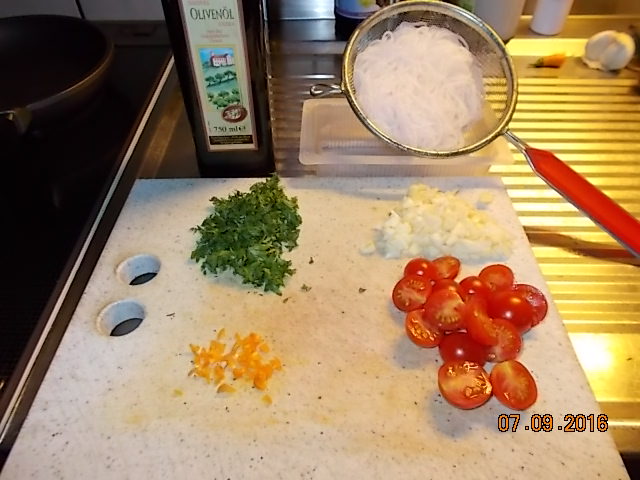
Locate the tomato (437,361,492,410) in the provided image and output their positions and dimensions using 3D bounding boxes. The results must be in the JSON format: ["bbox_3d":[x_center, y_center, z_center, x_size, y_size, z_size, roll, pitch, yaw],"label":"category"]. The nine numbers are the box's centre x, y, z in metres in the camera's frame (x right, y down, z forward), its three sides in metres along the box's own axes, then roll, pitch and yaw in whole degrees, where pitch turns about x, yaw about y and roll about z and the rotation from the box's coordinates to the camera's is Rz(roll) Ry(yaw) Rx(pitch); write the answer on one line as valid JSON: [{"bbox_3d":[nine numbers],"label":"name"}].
[{"bbox_3d":[0.083,0.084,0.274,0.031,0.017,0.028,-1,60,1],"label":"tomato"}]

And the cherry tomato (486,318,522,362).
[{"bbox_3d":[0.112,0.061,0.294,0.026,0.015,0.027,10,68,-10],"label":"cherry tomato"}]

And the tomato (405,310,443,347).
[{"bbox_3d":[0.067,0.055,0.303,0.026,0.015,0.026,-8,59,8],"label":"tomato"}]

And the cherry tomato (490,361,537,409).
[{"bbox_3d":[0.110,0.083,0.273,0.026,0.017,0.029,0,50,0],"label":"cherry tomato"}]

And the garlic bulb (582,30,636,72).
[{"bbox_3d":[0.362,-0.236,0.602,0.054,0.047,0.052,0,45,0],"label":"garlic bulb"}]

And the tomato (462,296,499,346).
[{"bbox_3d":[0.099,0.050,0.296,0.018,0.020,0.028,-10,45,-9],"label":"tomato"}]

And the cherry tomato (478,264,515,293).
[{"bbox_3d":[0.121,0.028,0.327,0.025,0.017,0.025,0,53,0],"label":"cherry tomato"}]

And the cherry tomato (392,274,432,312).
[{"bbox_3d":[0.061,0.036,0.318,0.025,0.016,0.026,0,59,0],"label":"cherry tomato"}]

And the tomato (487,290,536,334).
[{"bbox_3d":[0.121,0.046,0.309,0.028,0.018,0.028,0,45,0],"label":"tomato"}]

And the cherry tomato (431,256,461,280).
[{"bbox_3d":[0.088,0.021,0.334,0.022,0.017,0.023,-8,50,8],"label":"cherry tomato"}]

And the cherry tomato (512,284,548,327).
[{"bbox_3d":[0.136,0.043,0.315,0.026,0.015,0.027,7,49,-6],"label":"cherry tomato"}]

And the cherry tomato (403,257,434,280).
[{"bbox_3d":[0.070,0.021,0.337,0.022,0.015,0.022,0,45,0],"label":"cherry tomato"}]

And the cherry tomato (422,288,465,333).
[{"bbox_3d":[0.078,0.044,0.303,0.027,0.015,0.027,-1,70,1],"label":"cherry tomato"}]

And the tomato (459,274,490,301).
[{"bbox_3d":[0.105,0.034,0.325,0.025,0.015,0.025,-1,45,1],"label":"tomato"}]

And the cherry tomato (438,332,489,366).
[{"bbox_3d":[0.085,0.067,0.291,0.027,0.016,0.025,0,45,0],"label":"cherry tomato"}]

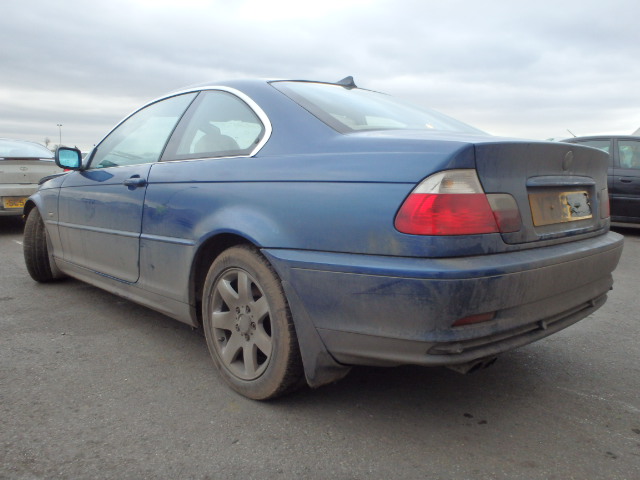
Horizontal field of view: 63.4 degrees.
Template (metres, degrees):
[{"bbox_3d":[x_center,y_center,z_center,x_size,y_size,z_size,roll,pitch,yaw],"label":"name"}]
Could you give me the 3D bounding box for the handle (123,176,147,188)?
[{"bbox_3d":[-0.903,-0.276,2.503,0.050,0.055,0.230,-7,11,-43],"label":"handle"}]

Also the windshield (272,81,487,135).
[{"bbox_3d":[0.372,-0.592,2.383,1.280,0.090,0.660,-7,35,-43],"label":"windshield"}]

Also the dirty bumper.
[{"bbox_3d":[0.696,0.156,2.127,1.720,0.400,0.780,-7,11,-43],"label":"dirty bumper"}]

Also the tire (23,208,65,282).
[{"bbox_3d":[-2.098,0.009,4.042,0.205,0.625,0.625,-1,8,-15],"label":"tire"}]

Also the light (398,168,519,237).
[{"bbox_3d":[0.416,-0.114,1.538,0.450,0.190,0.200,-7,11,-43],"label":"light"}]

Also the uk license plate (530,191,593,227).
[{"bbox_3d":[0.889,-0.119,1.884,0.520,0.111,0.020,-7,-3,-43],"label":"uk license plate"}]

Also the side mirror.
[{"bbox_3d":[-1.530,-0.496,3.150,0.175,0.140,0.110,-7,11,-43],"label":"side mirror"}]

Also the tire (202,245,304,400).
[{"bbox_3d":[-0.240,0.316,2.072,0.205,0.620,0.620,-7,11,-43],"label":"tire"}]

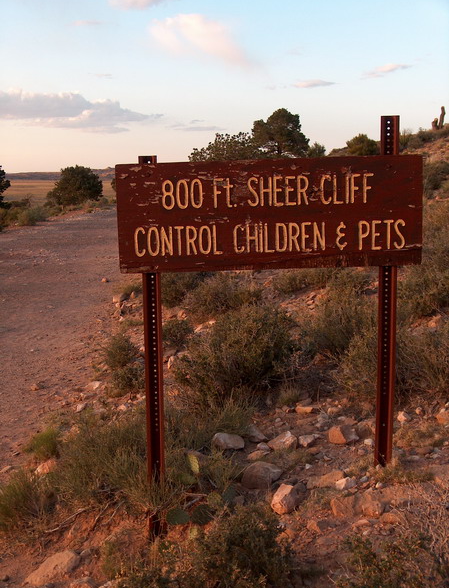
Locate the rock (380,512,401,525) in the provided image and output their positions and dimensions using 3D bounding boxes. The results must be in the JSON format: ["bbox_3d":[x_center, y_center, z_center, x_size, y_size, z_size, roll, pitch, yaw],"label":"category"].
[{"bbox_3d":[0.671,0.908,3.642,0.080,0.037,0.060,0,8,0],"label":"rock"}]

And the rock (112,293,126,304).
[{"bbox_3d":[-1.224,0.052,10.500,0.155,0.120,0.140,-2,9,-7],"label":"rock"}]

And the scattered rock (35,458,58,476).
[{"bbox_3d":[-0.974,0.950,4.930,0.130,0.080,0.110,-3,9,-12],"label":"scattered rock"}]

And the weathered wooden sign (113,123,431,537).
[{"bbox_3d":[0.205,0.189,4.048,1.312,1.917,0.100,-1,10,2],"label":"weathered wooden sign"}]

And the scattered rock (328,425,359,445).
[{"bbox_3d":[0.612,0.722,4.630,0.150,0.085,0.120,0,9,8],"label":"scattered rock"}]

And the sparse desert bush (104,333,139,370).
[{"bbox_3d":[-0.806,0.450,7.050,0.270,0.270,0.260,-2,9,-7],"label":"sparse desert bush"}]

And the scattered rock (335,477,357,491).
[{"bbox_3d":[0.548,0.858,4.078,0.099,0.051,0.074,0,8,0],"label":"scattered rock"}]

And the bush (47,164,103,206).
[{"bbox_3d":[-5.663,-4.096,34.000,2.114,1.623,1.903,0,8,0],"label":"bush"}]

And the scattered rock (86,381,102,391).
[{"bbox_3d":[-0.974,0.686,6.749,0.119,0.064,0.089,0,8,0],"label":"scattered rock"}]

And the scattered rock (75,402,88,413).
[{"bbox_3d":[-0.961,0.762,6.050,0.093,0.055,0.080,-2,9,-9],"label":"scattered rock"}]

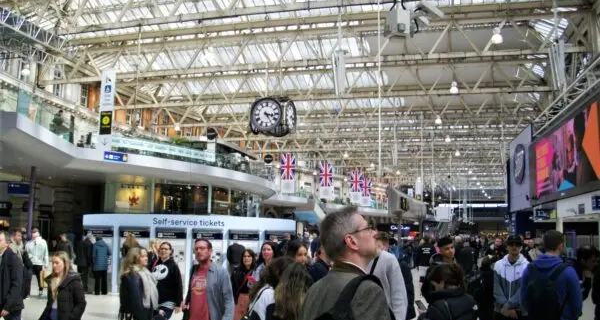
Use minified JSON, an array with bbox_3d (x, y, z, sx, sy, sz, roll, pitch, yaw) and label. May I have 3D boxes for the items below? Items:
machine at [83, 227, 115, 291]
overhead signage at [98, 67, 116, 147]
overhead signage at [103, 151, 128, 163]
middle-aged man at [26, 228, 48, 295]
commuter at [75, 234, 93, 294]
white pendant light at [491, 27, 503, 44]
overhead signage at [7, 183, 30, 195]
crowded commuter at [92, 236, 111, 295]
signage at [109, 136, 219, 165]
[{"bbox_3d":[-6.068,2.998,19.594,0.980,1.940,0.700,0,-7,5],"label":"machine"},{"bbox_3d":[-8.705,-2.374,29.000,0.630,3.600,0.120,2,-7,-5],"label":"overhead signage"},{"bbox_3d":[-11.139,-0.177,39.030,0.150,0.520,1.720,-4,-9,37],"label":"overhead signage"},{"bbox_3d":[-7.369,2.904,18.081,0.600,1.800,0.500,3,-7,-18],"label":"middle-aged man"},{"bbox_3d":[-6.241,2.986,18.575,0.400,1.720,0.500,7,-9,-40],"label":"commuter"},{"bbox_3d":[8.273,-5.200,27.000,0.460,0.720,0.460,1,-7,0],"label":"white pendant light"},{"bbox_3d":[-12.684,1.334,29.000,1.080,0.520,0.120,2,-7,-9],"label":"overhead signage"},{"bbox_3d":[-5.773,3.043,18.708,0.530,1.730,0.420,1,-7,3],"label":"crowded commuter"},{"bbox_3d":[-8.686,-0.625,42.863,0.120,0.620,9.740,-3,-8,32],"label":"signage"}]

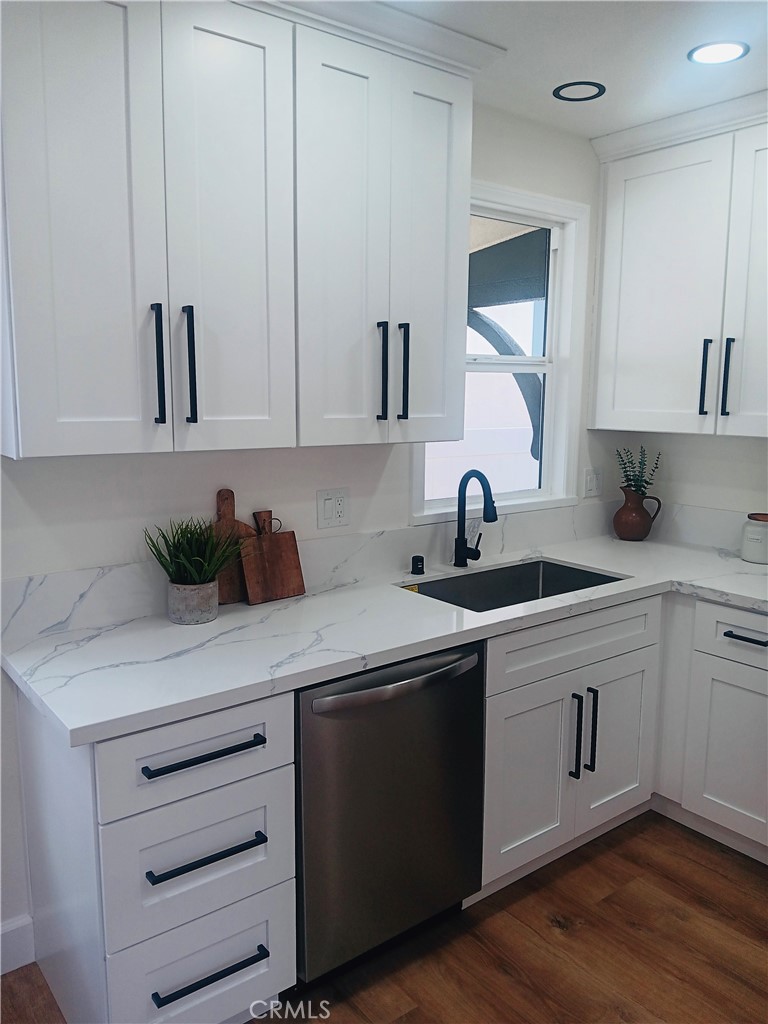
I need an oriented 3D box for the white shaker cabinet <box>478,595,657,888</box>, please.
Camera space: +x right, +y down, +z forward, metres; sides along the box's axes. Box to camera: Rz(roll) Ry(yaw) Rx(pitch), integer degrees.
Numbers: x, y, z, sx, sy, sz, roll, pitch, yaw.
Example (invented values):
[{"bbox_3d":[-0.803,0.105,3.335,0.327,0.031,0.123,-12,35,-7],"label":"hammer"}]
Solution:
[{"bbox_3d":[0.429,0.653,2.673,0.836,0.780,0.620,-6,11,-37],"label":"white shaker cabinet"}]

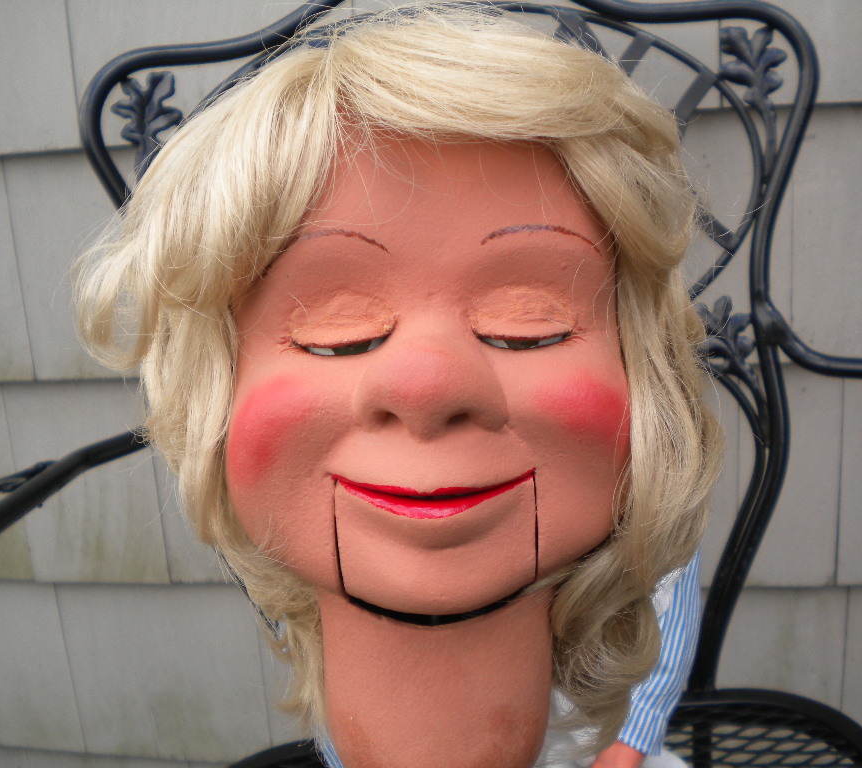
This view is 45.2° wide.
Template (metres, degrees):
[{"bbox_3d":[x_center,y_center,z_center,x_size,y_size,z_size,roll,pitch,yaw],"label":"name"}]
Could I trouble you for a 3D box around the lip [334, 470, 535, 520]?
[{"bbox_3d":[0.001,0.039,0.363,0.071,0.017,0.016,-2,6,0],"label":"lip"}]

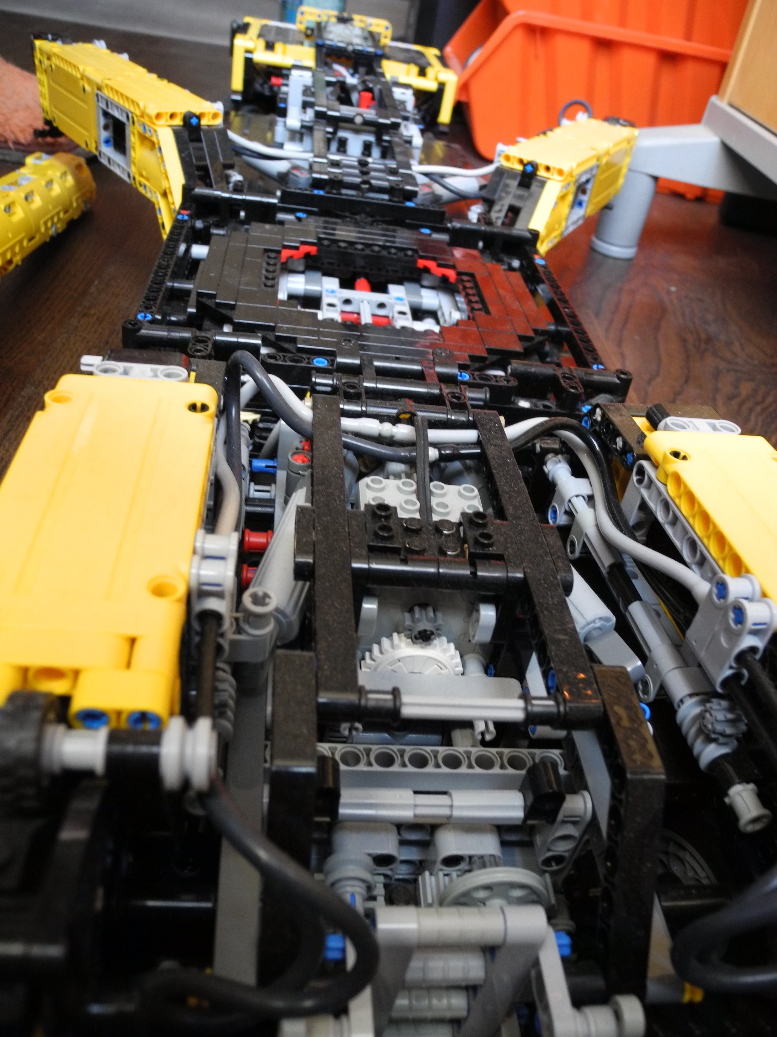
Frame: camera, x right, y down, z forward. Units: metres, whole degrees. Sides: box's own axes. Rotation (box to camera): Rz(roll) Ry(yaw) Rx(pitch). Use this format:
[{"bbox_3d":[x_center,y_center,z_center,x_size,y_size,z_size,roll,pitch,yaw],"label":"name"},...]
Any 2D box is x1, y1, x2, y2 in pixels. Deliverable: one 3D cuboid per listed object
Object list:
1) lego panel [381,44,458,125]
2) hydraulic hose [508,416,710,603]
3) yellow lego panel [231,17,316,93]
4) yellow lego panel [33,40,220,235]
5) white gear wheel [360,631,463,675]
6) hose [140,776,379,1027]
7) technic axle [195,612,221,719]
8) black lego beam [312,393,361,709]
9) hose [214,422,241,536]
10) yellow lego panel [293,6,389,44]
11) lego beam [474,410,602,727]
[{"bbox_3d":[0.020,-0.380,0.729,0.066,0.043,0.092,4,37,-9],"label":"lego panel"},{"bbox_3d":[0.056,-0.004,0.229,0.038,0.012,0.080,4,37,-9],"label":"hydraulic hose"},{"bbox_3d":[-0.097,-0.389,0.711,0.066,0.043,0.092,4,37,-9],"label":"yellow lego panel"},{"bbox_3d":[-0.152,-0.233,0.501,0.046,0.057,0.184,-19,45,-33],"label":"yellow lego panel"},{"bbox_3d":[0.006,0.038,0.209,0.025,0.025,0.004,4,37,-9],"label":"white gear wheel"},{"bbox_3d":[-0.021,0.065,0.143,0.039,0.027,0.036,4,37,-9],"label":"hose"},{"bbox_3d":[-0.034,0.028,0.157,0.004,0.004,0.024,5,72,-8],"label":"technic axle"},{"bbox_3d":[-0.014,0.002,0.202,0.008,0.008,0.120,4,37,-9],"label":"black lego beam"},{"bbox_3d":[-0.041,-0.011,0.214,0.008,0.007,0.049,4,37,-9],"label":"hose"},{"bbox_3d":[-0.041,-0.461,0.785,0.088,0.024,0.009,4,37,-9],"label":"yellow lego panel"},{"bbox_3d":[0.033,0.005,0.209,0.008,0.008,0.120,4,37,-9],"label":"lego beam"}]

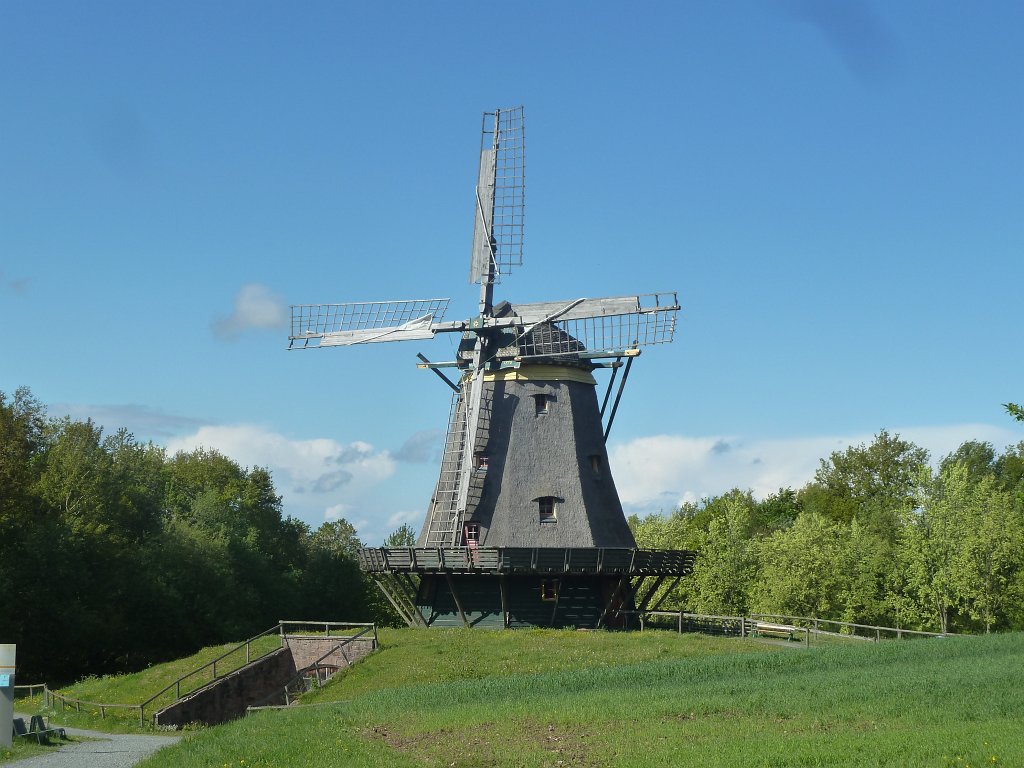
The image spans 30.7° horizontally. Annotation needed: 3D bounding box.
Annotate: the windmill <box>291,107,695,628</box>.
[{"bbox_3d":[0.770,-0.740,91.670,21.900,25.110,16.000,-3,-7,30],"label":"windmill"}]

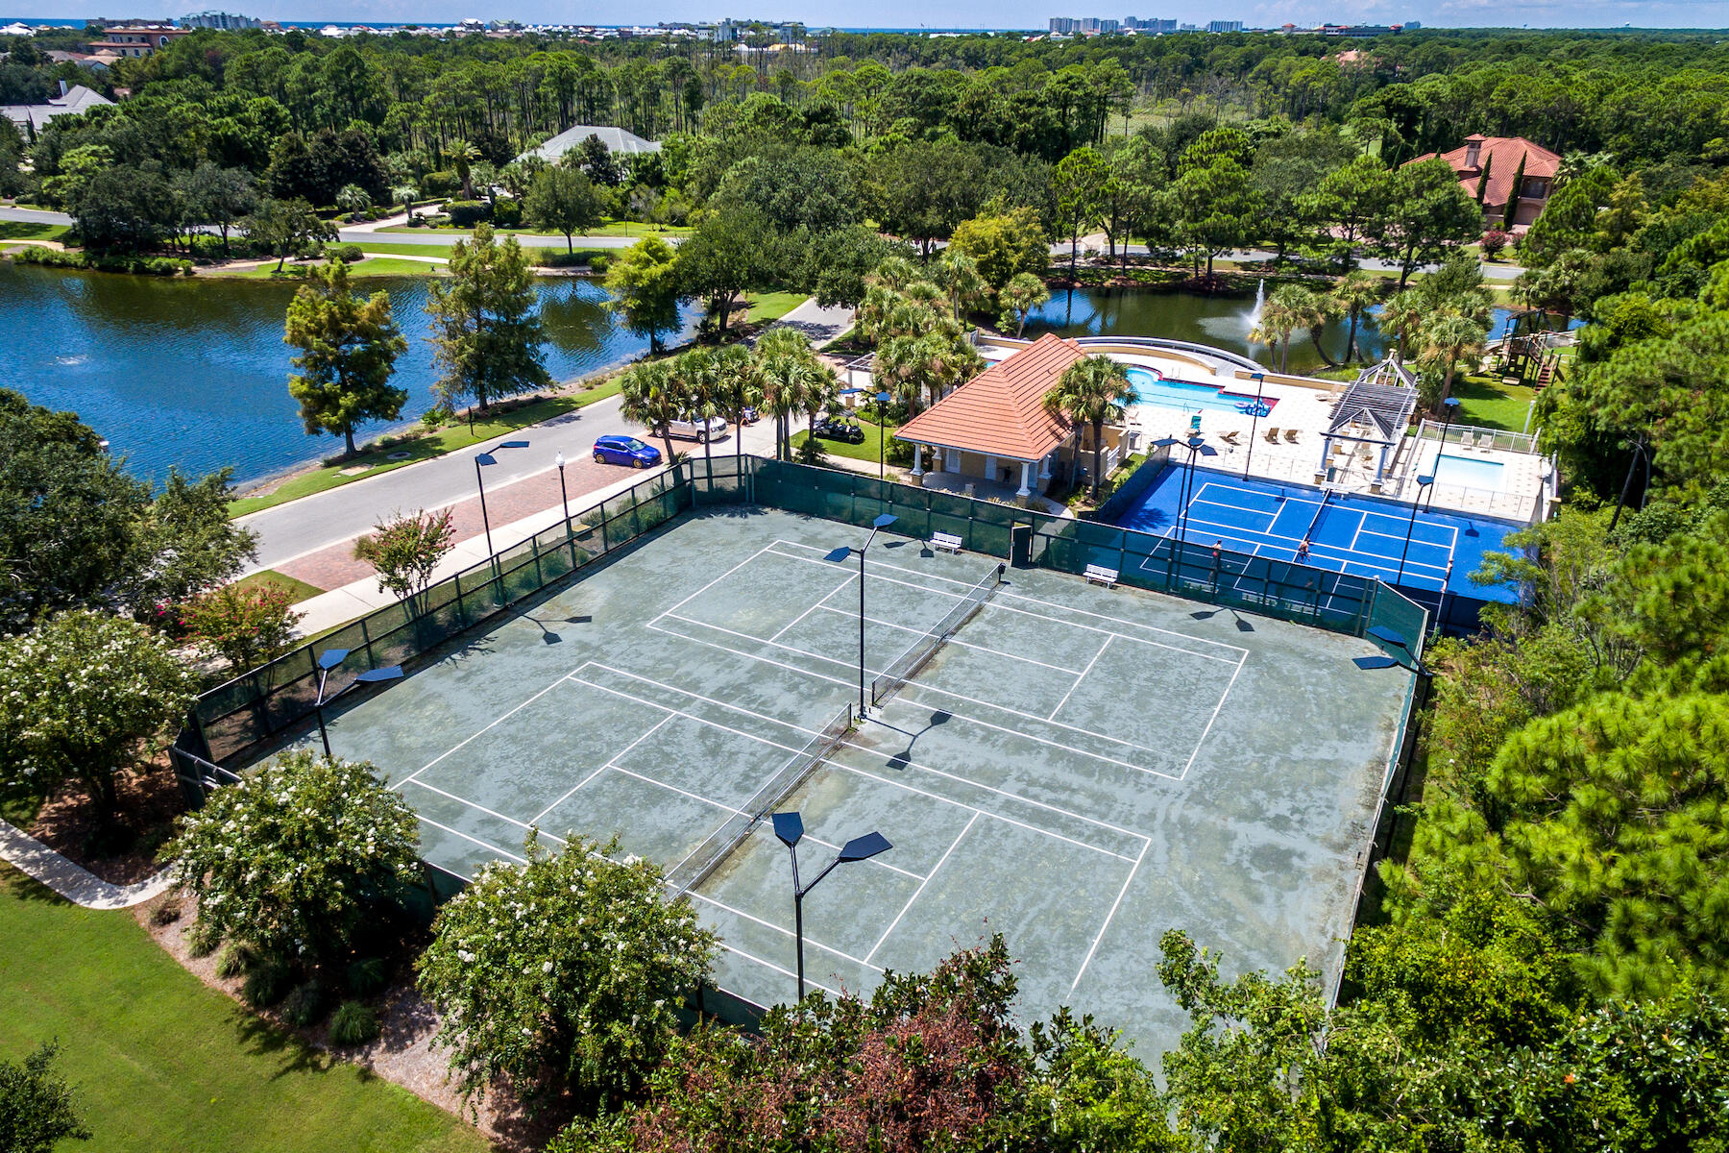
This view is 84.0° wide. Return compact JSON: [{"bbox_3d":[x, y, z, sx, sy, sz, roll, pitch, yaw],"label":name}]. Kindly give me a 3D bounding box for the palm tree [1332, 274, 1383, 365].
[{"bbox_3d":[40.647,-21.049,78.356,3.800,7.200,3.800,13,29,24],"label":"palm tree"}]

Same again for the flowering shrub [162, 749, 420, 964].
[{"bbox_3d":[-16.293,8.199,27.750,6.350,5.536,6.324,17,31,28],"label":"flowering shrub"}]

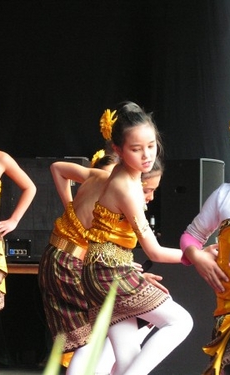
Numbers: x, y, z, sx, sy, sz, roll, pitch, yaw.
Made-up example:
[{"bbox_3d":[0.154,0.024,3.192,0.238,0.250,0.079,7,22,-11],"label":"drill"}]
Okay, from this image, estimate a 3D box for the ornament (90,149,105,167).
[{"bbox_3d":[-0.063,-0.108,6.450,0.040,0.090,0.085,38,0,0],"label":"ornament"}]

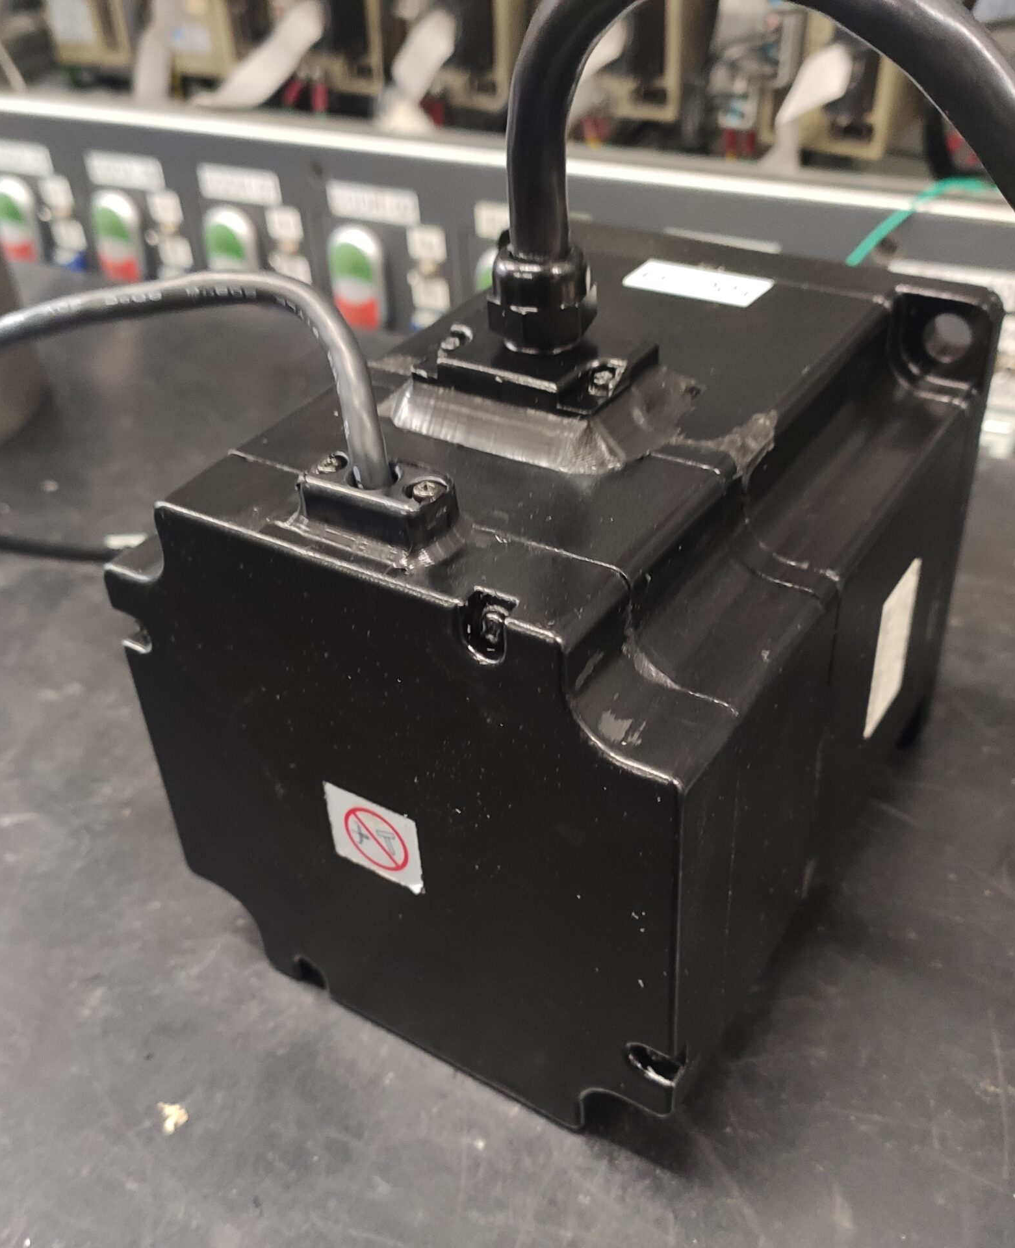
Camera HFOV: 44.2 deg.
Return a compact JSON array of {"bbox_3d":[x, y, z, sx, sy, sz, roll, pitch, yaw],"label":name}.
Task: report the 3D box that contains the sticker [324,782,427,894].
[{"bbox_3d":[-0.025,0.040,0.233,0.021,0.019,0.001,18,42,28],"label":"sticker"}]

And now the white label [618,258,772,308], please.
[{"bbox_3d":[0.043,-0.077,0.283,0.031,0.001,0.015,18,42,28],"label":"white label"}]

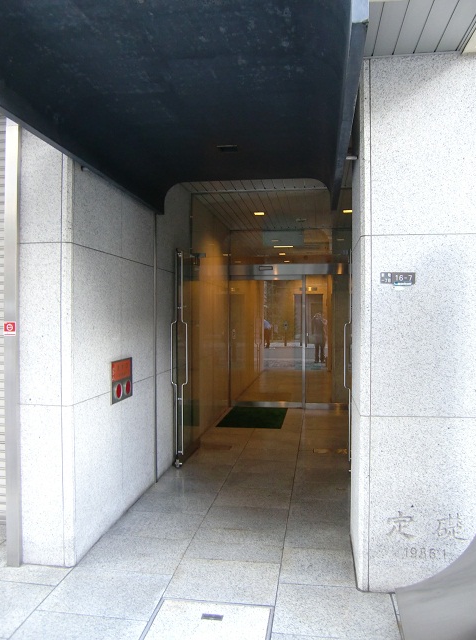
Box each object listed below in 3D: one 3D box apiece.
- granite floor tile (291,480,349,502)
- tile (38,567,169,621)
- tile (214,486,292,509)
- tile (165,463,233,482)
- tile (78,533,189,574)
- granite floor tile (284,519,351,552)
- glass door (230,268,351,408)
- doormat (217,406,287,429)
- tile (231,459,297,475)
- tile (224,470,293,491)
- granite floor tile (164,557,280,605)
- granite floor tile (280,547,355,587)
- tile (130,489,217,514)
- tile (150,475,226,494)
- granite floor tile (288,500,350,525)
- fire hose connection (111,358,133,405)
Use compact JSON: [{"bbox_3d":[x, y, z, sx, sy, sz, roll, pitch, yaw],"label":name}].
[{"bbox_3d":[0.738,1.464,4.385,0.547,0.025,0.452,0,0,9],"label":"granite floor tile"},{"bbox_3d":[-0.696,1.467,2.774,0.600,0.025,0.450,0,1,9],"label":"tile"},{"bbox_3d":[0.129,1.450,4.200,0.600,0.025,0.450,0,1,9],"label":"tile"},{"bbox_3d":[-0.362,1.441,4.964,0.600,0.025,0.450,0,1,9],"label":"tile"},{"bbox_3d":[-0.629,1.462,3.212,0.600,0.025,0.450,0,1,9],"label":"tile"},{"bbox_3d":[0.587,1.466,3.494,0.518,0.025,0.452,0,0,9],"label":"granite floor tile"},{"bbox_3d":[0.972,0.304,8.404,2.263,2.286,0.080,0,0,9],"label":"glass door"},{"bbox_3d":[0.263,1.444,7.751,0.885,0.015,1.626,0,0,9],"label":"doormat"},{"bbox_3d":[0.262,1.439,5.076,0.600,0.025,0.450,0,1,9],"label":"tile"},{"bbox_3d":[0.196,1.444,4.638,0.600,0.025,0.450,0,1,9],"label":"tile"},{"bbox_3d":[-0.073,1.470,2.901,0.606,0.025,0.452,0,0,9],"label":"granite floor tile"},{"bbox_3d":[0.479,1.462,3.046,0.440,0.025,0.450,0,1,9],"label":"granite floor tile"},{"bbox_3d":[-0.495,1.452,4.088,0.600,0.025,0.450,0,1,9],"label":"tile"},{"bbox_3d":[-0.448,1.471,4.572,0.643,0.025,0.452,0,0,9],"label":"tile"},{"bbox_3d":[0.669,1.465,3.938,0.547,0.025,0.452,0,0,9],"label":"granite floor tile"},{"bbox_3d":[-0.837,0.439,3.787,0.030,0.300,0.400,0,1,9],"label":"fire hose connection"}]

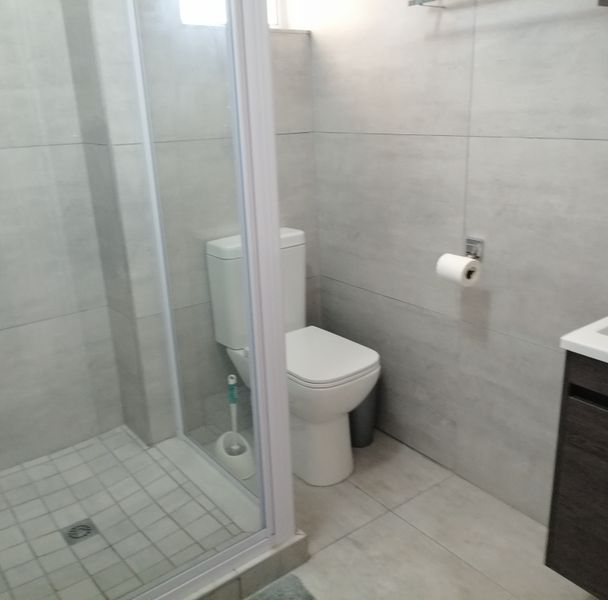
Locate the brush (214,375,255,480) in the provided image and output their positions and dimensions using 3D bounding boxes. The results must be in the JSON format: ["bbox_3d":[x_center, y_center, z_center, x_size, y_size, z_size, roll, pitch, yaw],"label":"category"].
[{"bbox_3d":[-0.242,0.462,2.225,0.125,0.380,0.140,-15,23,-35],"label":"brush"}]

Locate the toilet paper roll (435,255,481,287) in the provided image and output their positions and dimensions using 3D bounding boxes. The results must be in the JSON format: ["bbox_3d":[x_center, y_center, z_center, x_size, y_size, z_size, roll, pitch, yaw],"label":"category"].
[{"bbox_3d":[0.491,-0.094,1.912,0.086,0.086,0.104,-15,23,-35],"label":"toilet paper roll"}]

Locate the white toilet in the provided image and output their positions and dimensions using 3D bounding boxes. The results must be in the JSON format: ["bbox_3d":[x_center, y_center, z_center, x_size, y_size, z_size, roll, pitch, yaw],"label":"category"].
[{"bbox_3d":[-0.019,0.212,2.238,0.370,0.830,0.610,-15,23,-35],"label":"white toilet"}]

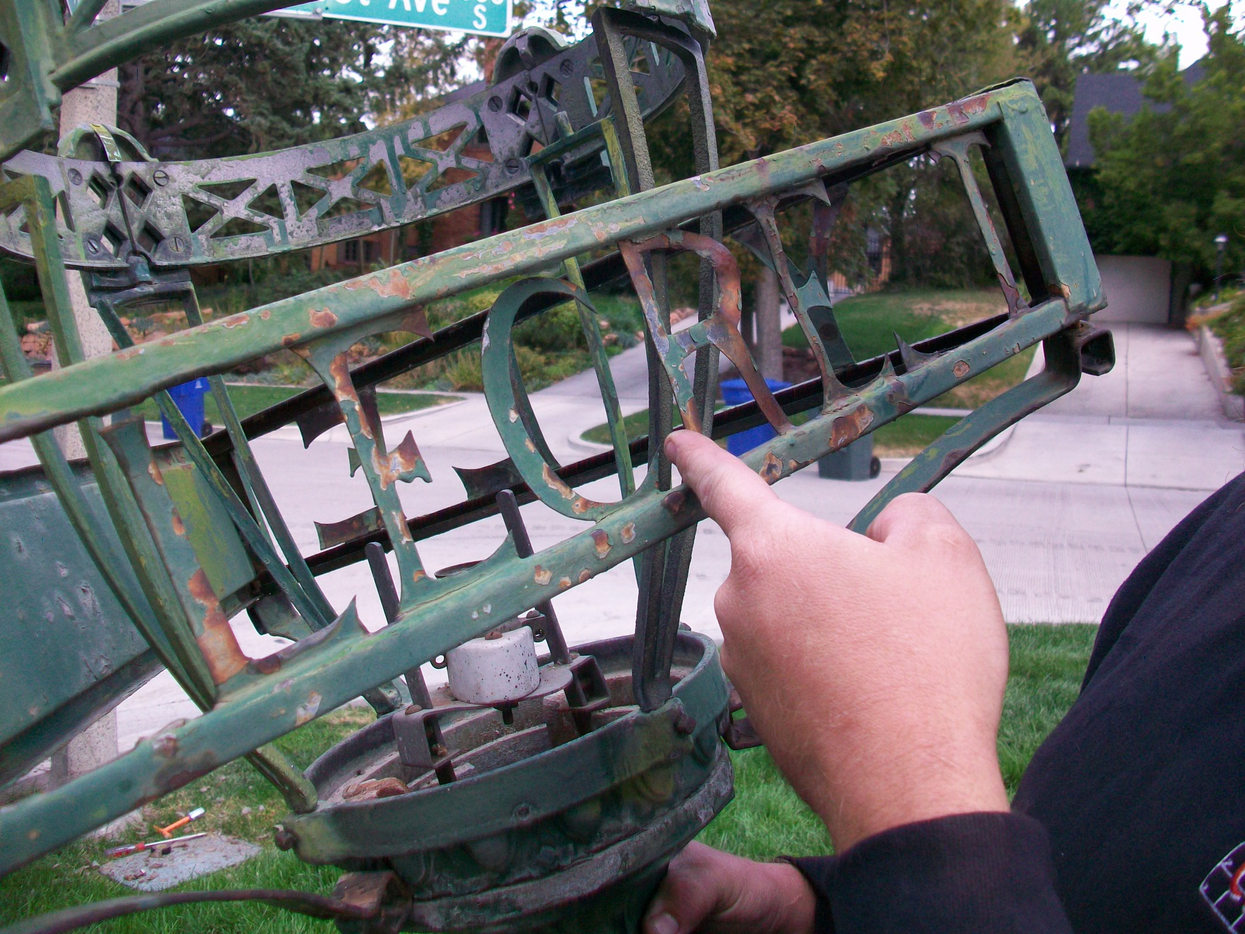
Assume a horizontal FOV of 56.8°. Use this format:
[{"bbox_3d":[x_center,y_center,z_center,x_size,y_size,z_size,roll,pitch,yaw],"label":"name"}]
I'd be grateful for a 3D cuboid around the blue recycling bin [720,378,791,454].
[{"bbox_3d":[1.563,-0.459,13.400,0.680,1.110,0.800,4,6,20],"label":"blue recycling bin"}]

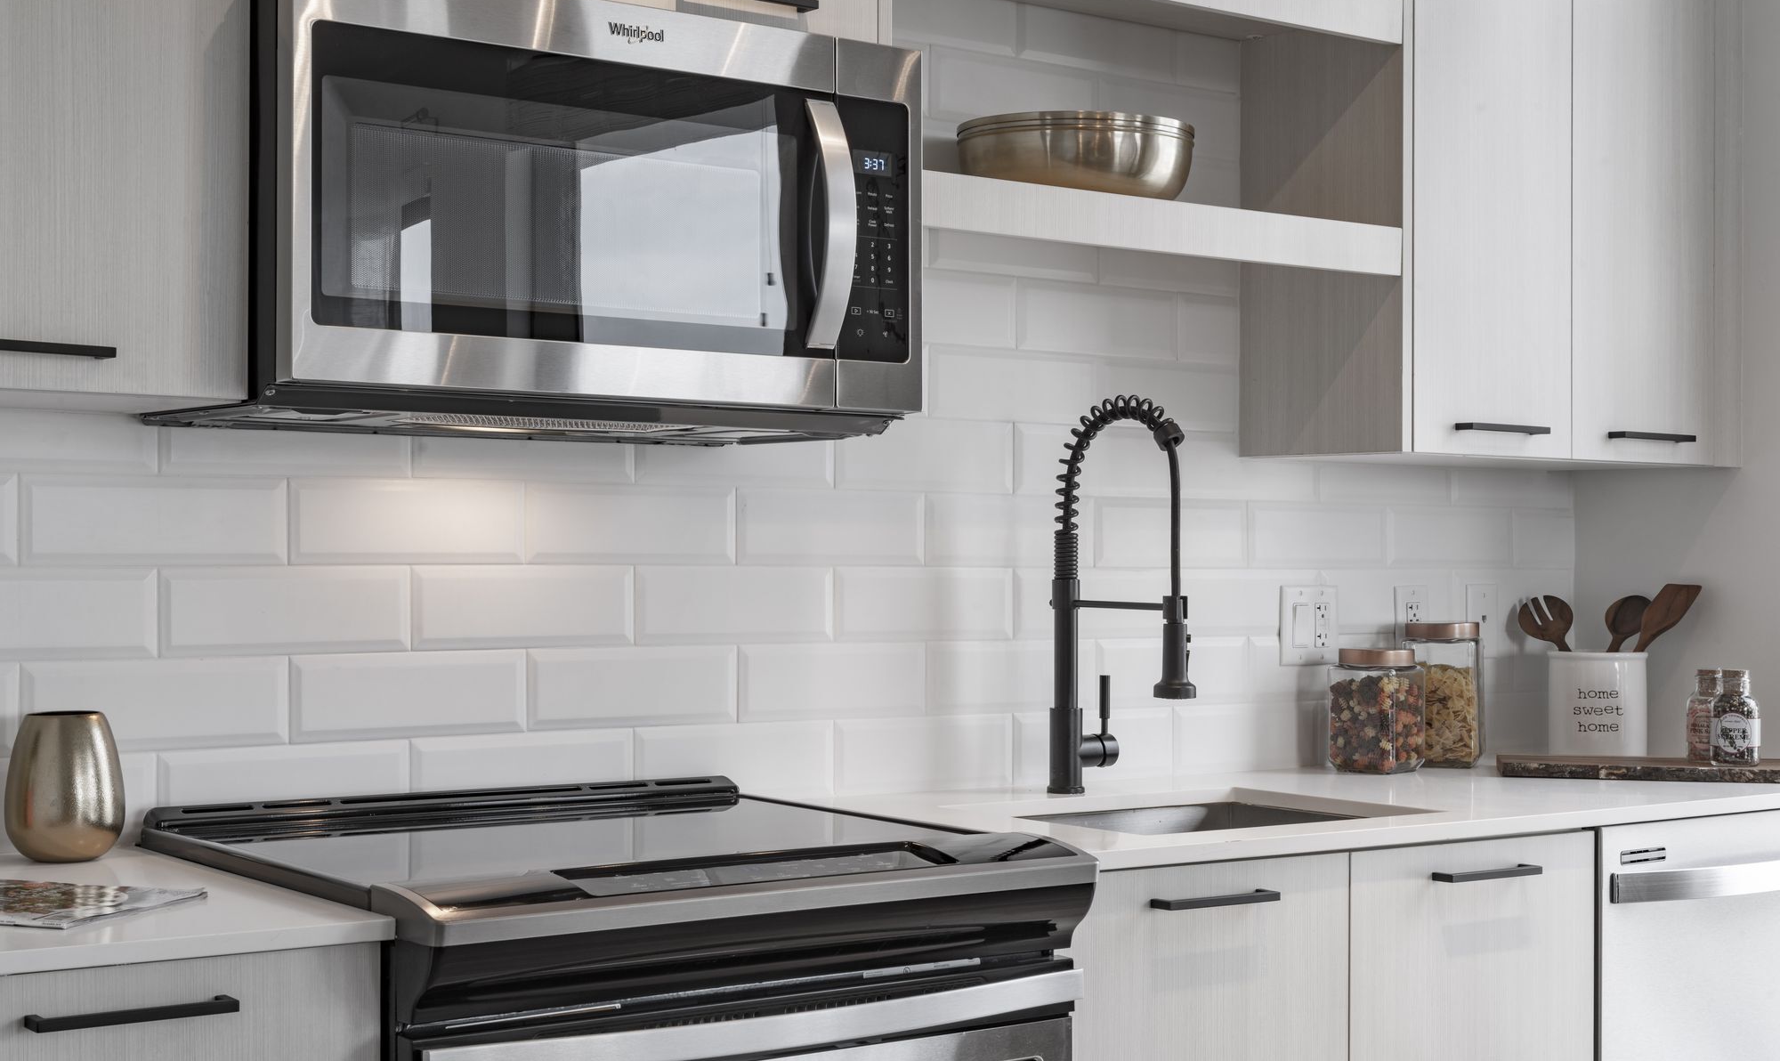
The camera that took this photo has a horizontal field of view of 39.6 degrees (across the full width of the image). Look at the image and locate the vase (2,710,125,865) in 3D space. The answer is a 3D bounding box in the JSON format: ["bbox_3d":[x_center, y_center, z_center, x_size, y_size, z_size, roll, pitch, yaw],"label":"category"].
[{"bbox_3d":[-0.846,0.262,2.536,0.118,0.148,0.118,1,-1,-18],"label":"vase"}]

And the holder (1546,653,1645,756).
[{"bbox_3d":[1.102,0.275,3.849,0.150,0.168,0.150,0,-1,16],"label":"holder"}]

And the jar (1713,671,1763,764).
[{"bbox_3d":[1.232,0.272,3.599,0.068,0.136,0.068,0,-1,19],"label":"jar"}]

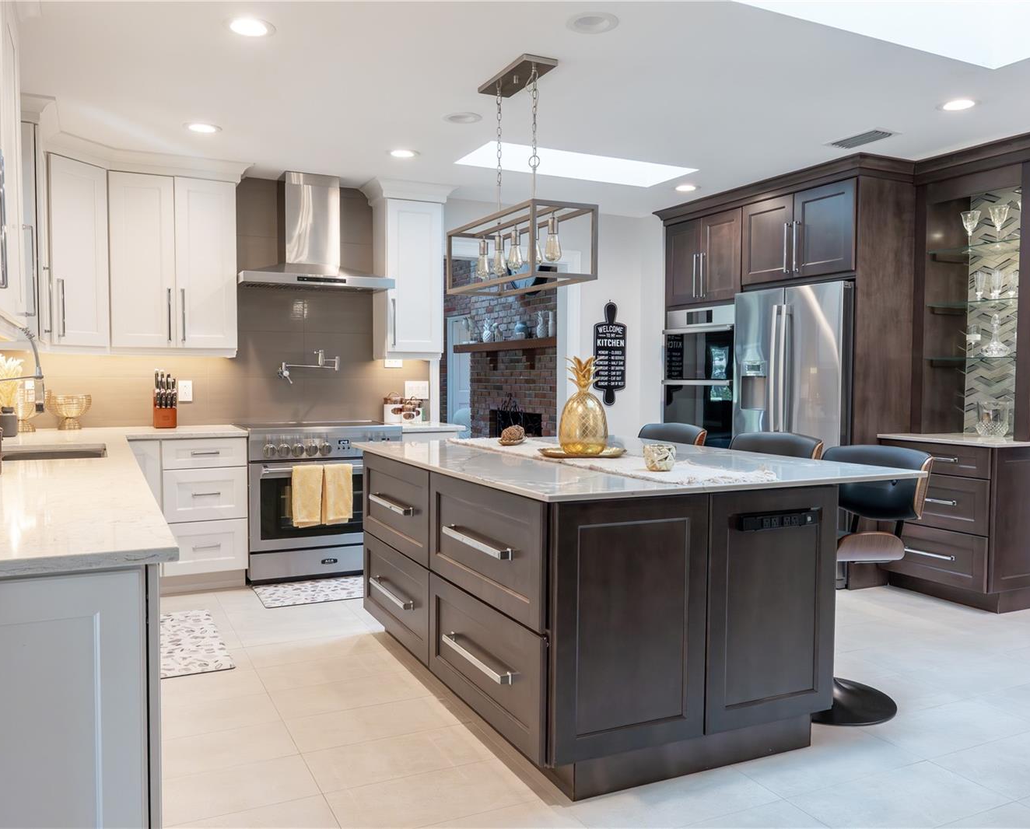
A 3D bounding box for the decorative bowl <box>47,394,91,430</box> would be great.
[{"bbox_3d":[-2.526,-0.014,4.893,0.225,0.197,0.225,-1,3,-26],"label":"decorative bowl"}]

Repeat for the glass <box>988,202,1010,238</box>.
[{"bbox_3d":[2.772,-1.078,4.948,0.105,0.239,0.105,-1,3,-26],"label":"glass"}]

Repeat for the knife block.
[{"bbox_3d":[-2.087,-0.028,5.143,0.134,0.215,0.135,-1,3,-26],"label":"knife block"}]

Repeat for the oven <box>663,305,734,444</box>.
[{"bbox_3d":[1.546,-0.232,6.362,0.600,1.090,0.765,-1,3,-26],"label":"oven"}]

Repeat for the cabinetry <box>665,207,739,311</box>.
[{"bbox_3d":[1.635,-1.106,6.328,0.660,0.613,0.860,-1,3,-26],"label":"cabinetry"}]

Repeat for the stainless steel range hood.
[{"bbox_3d":[-1.263,-1.134,5.379,0.908,0.711,0.530,-1,3,-26],"label":"stainless steel range hood"}]

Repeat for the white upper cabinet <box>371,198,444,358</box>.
[{"bbox_3d":[-0.700,-0.869,5.699,0.378,1.006,0.330,-1,3,-26],"label":"white upper cabinet"}]

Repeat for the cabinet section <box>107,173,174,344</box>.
[{"bbox_3d":[-2.229,-0.895,5.160,0.348,0.997,0.327,-1,3,-26],"label":"cabinet section"}]

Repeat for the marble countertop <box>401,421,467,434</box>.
[{"bbox_3d":[-0.650,0.084,5.722,0.420,0.030,0.675,-1,3,-26],"label":"marble countertop"}]

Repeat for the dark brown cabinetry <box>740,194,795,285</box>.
[{"bbox_3d":[1.867,-1.135,5.761,0.500,0.515,0.475,-1,3,-26],"label":"dark brown cabinetry"}]

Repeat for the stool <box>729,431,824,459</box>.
[{"bbox_3d":[1.021,0.584,3.821,0.530,0.980,0.520,-1,3,-26],"label":"stool"}]

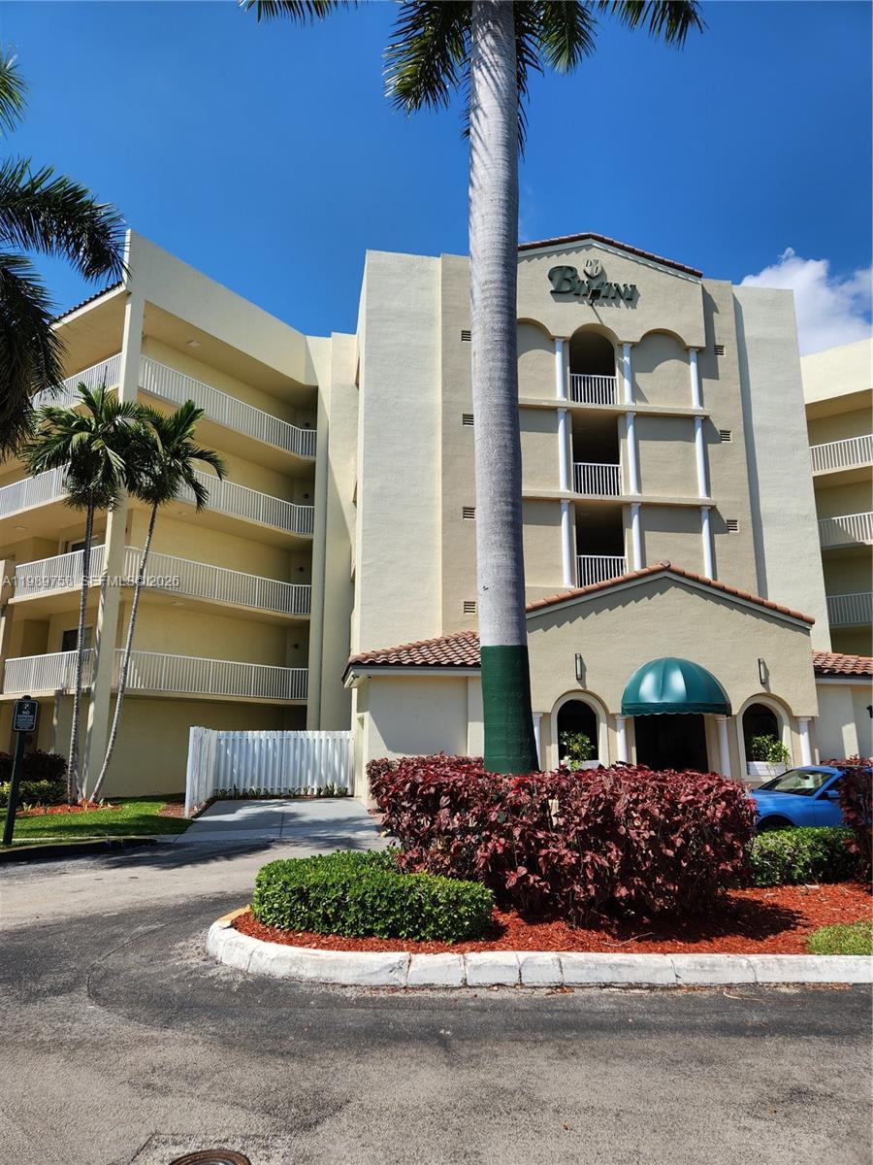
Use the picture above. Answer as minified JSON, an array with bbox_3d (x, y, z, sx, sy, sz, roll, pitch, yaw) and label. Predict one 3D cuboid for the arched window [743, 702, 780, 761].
[{"bbox_3d":[7.981,3.765,18.974,1.079,1.631,0.209,2,-12,-9],"label":"arched window"}]

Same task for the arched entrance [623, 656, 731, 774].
[{"bbox_3d":[5.628,3.384,17.445,2.650,3.460,1.200,2,-12,-8],"label":"arched entrance"}]

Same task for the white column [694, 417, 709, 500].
[{"bbox_3d":[8.494,-3.980,24.677,0.278,2.757,0.278,2,-12,-9],"label":"white column"}]

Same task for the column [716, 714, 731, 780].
[{"bbox_3d":[6.701,4.158,17.859,0.280,2.117,0.280,2,-12,-8],"label":"column"}]

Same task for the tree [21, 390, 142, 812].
[{"bbox_3d":[-9.289,0.036,19.669,2.641,10.782,2.740,5,-13,-24],"label":"tree"}]

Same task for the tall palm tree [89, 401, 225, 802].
[{"bbox_3d":[-7.377,0.165,21.042,2.816,11.082,2.740,5,-13,-23],"label":"tall palm tree"}]

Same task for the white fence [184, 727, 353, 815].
[{"bbox_3d":[-3.778,4.488,18.810,3.800,1.780,6.150,2,-12,-8],"label":"white fence"}]

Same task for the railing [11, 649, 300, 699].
[{"bbox_3d":[-9.263,3.348,26.214,5.525,1.087,7.961,-8,-14,34],"label":"railing"}]

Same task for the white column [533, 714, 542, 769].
[{"bbox_3d":[2.330,4.012,17.227,0.280,2.136,0.280,2,-12,-8],"label":"white column"}]

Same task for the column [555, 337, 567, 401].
[{"bbox_3d":[3.830,-6.590,23.851,0.310,2.100,0.310,2,-12,-8],"label":"column"}]

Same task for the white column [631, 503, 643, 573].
[{"bbox_3d":[6.221,-1.114,23.715,0.278,2.722,0.278,2,-12,-9],"label":"white column"}]

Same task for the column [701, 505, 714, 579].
[{"bbox_3d":[8.216,-1.026,23.354,0.310,2.618,0.310,2,-12,-8],"label":"column"}]

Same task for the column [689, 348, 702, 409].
[{"bbox_3d":[8.230,-6.443,24.487,0.310,2.020,0.310,2,-12,-8],"label":"column"}]

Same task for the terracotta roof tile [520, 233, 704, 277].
[{"bbox_3d":[4.989,-10.615,24.867,7.450,1.200,0.600,2,-12,-8],"label":"terracotta roof tile"}]

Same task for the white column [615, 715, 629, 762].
[{"bbox_3d":[4.215,4.075,17.500,0.280,2.127,0.280,2,-12,-8],"label":"white column"}]

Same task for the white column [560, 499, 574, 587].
[{"bbox_3d":[3.960,-1.182,23.368,0.278,2.722,0.278,2,-12,-9],"label":"white column"}]

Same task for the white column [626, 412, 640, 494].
[{"bbox_3d":[6.215,-4.048,24.327,0.278,2.757,0.278,2,-12,-9],"label":"white column"}]

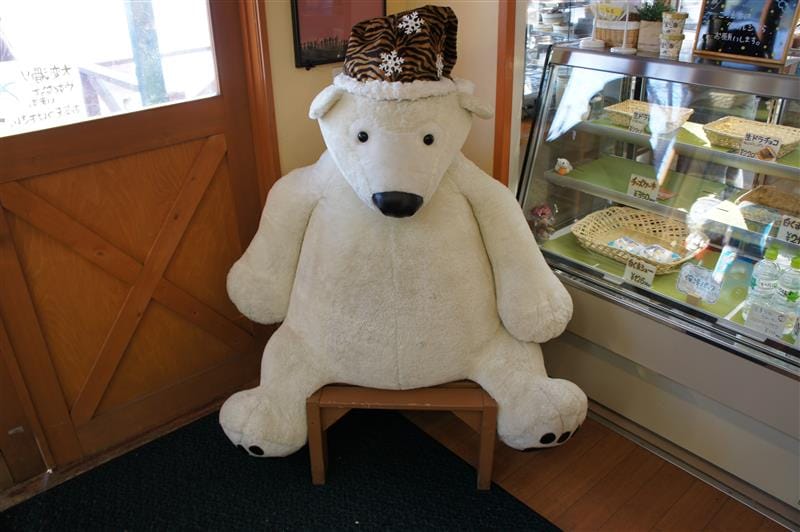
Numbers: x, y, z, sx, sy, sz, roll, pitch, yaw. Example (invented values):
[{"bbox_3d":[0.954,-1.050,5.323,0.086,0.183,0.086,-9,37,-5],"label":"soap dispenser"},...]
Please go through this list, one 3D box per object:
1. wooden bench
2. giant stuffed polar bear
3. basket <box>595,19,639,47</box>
[{"bbox_3d":[0.007,0.477,1.965,0.565,0.345,0.320,0,27,0],"label":"wooden bench"},{"bbox_3d":[0.010,-0.058,1.851,1.140,1.360,0.620,0,27,0],"label":"giant stuffed polar bear"},{"bbox_3d":[0.764,-0.819,2.090,0.140,0.090,0.120,17,32,28],"label":"basket"}]

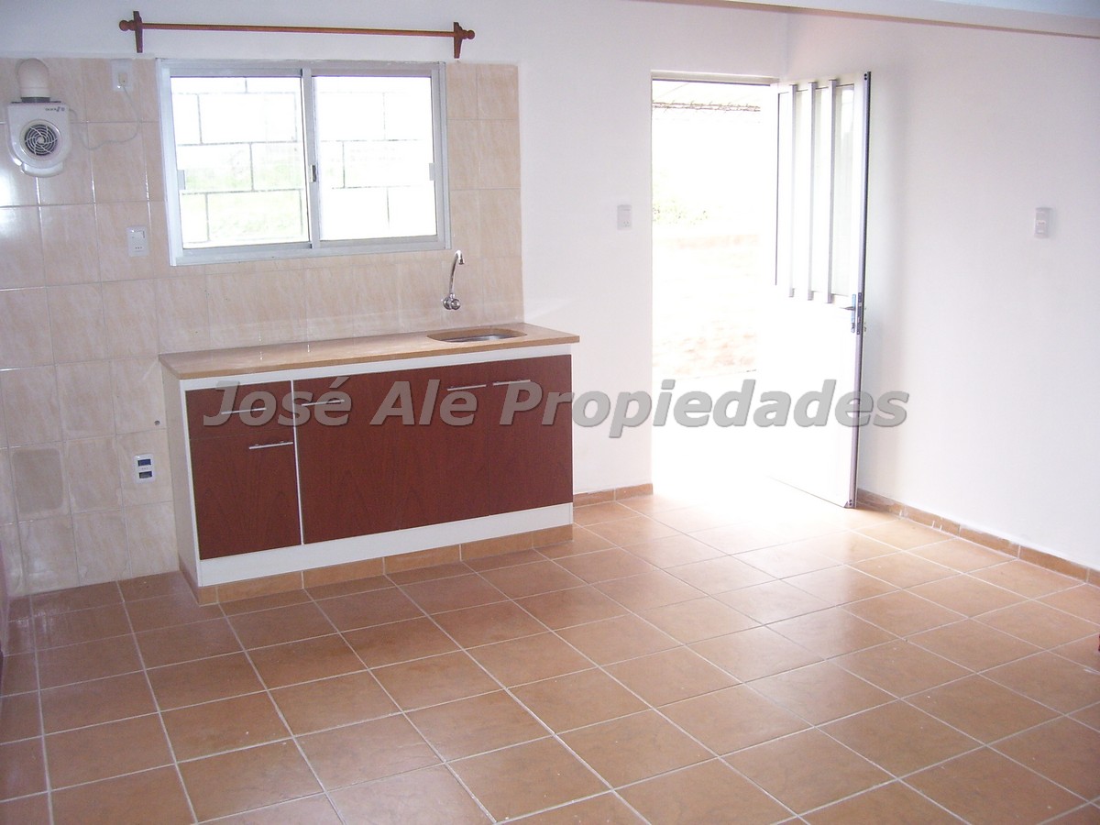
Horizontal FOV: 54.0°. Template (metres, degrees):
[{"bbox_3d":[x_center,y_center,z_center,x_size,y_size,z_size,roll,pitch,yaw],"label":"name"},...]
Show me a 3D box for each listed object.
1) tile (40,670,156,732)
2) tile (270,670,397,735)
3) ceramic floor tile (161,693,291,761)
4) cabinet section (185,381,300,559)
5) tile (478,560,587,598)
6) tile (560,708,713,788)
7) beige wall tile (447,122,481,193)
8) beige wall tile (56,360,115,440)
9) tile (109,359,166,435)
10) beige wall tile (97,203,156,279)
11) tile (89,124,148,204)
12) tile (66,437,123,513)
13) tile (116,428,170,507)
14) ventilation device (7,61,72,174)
[{"bbox_3d":[-1.383,0.887,3.305,0.330,0.009,0.330,-7,13,-26],"label":"tile"},{"bbox_3d":[-0.658,0.882,3.281,0.327,0.010,0.327,-7,13,-25],"label":"tile"},{"bbox_3d":[-0.952,0.918,3.159,0.330,0.010,0.330,-7,13,-26],"label":"ceramic floor tile"},{"bbox_3d":[-1.241,0.179,4.243,0.400,0.646,0.450,-7,13,-27],"label":"cabinet section"},{"bbox_3d":[-0.069,0.669,4.327,0.330,0.010,0.330,-7,13,-26],"label":"tile"},{"bbox_3d":[0.239,0.936,3.003,0.329,0.010,0.329,-7,13,-26],"label":"tile"},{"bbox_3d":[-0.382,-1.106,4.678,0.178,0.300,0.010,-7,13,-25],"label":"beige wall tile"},{"bbox_3d":[-1.796,-0.047,4.178,0.200,0.300,0.010,-7,13,-26],"label":"beige wall tile"},{"bbox_3d":[-1.624,-0.069,4.261,0.200,0.300,0.010,-7,13,-26],"label":"tile"},{"bbox_3d":[-1.638,-0.656,4.159,0.200,0.300,0.010,-7,13,-26],"label":"beige wall tile"},{"bbox_3d":[-1.638,-0.948,4.101,0.200,0.300,0.010,-7,13,-26],"label":"tile"},{"bbox_3d":[-1.794,0.247,4.247,0.200,0.300,0.010,-7,13,-26],"label":"tile"},{"bbox_3d":[-1.608,0.224,4.284,0.200,0.300,0.010,-7,13,-26],"label":"tile"},{"bbox_3d":[-1.833,-1.057,3.876,0.215,0.415,0.150,-7,13,-26],"label":"ventilation device"}]

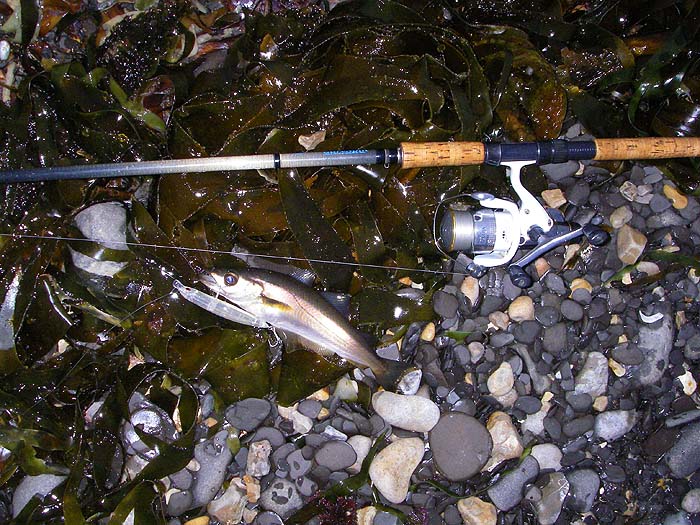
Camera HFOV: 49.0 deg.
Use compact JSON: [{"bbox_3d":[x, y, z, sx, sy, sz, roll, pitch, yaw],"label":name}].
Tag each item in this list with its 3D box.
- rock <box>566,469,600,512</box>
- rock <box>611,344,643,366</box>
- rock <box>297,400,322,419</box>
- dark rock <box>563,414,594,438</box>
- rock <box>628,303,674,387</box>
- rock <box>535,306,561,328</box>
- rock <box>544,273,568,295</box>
[{"bbox_3d":[0.258,0.252,0.849,0.034,0.020,0.045,10,74,3],"label":"rock"},{"bbox_3d":[0.317,0.106,0.876,0.038,0.015,0.026,8,73,2],"label":"rock"},{"bbox_3d":[-0.045,0.164,0.858,0.028,0.012,0.019,14,73,4],"label":"rock"},{"bbox_3d":[0.258,0.184,0.868,0.038,0.013,0.020,-22,75,-6],"label":"dark rock"},{"bbox_3d":[0.354,0.095,0.893,0.040,0.024,0.093,15,75,4],"label":"rock"},{"bbox_3d":[0.229,0.064,0.890,0.028,0.014,0.025,20,74,6],"label":"rock"},{"bbox_3d":[0.242,0.025,0.902,0.020,0.011,0.028,-39,77,-11],"label":"rock"}]

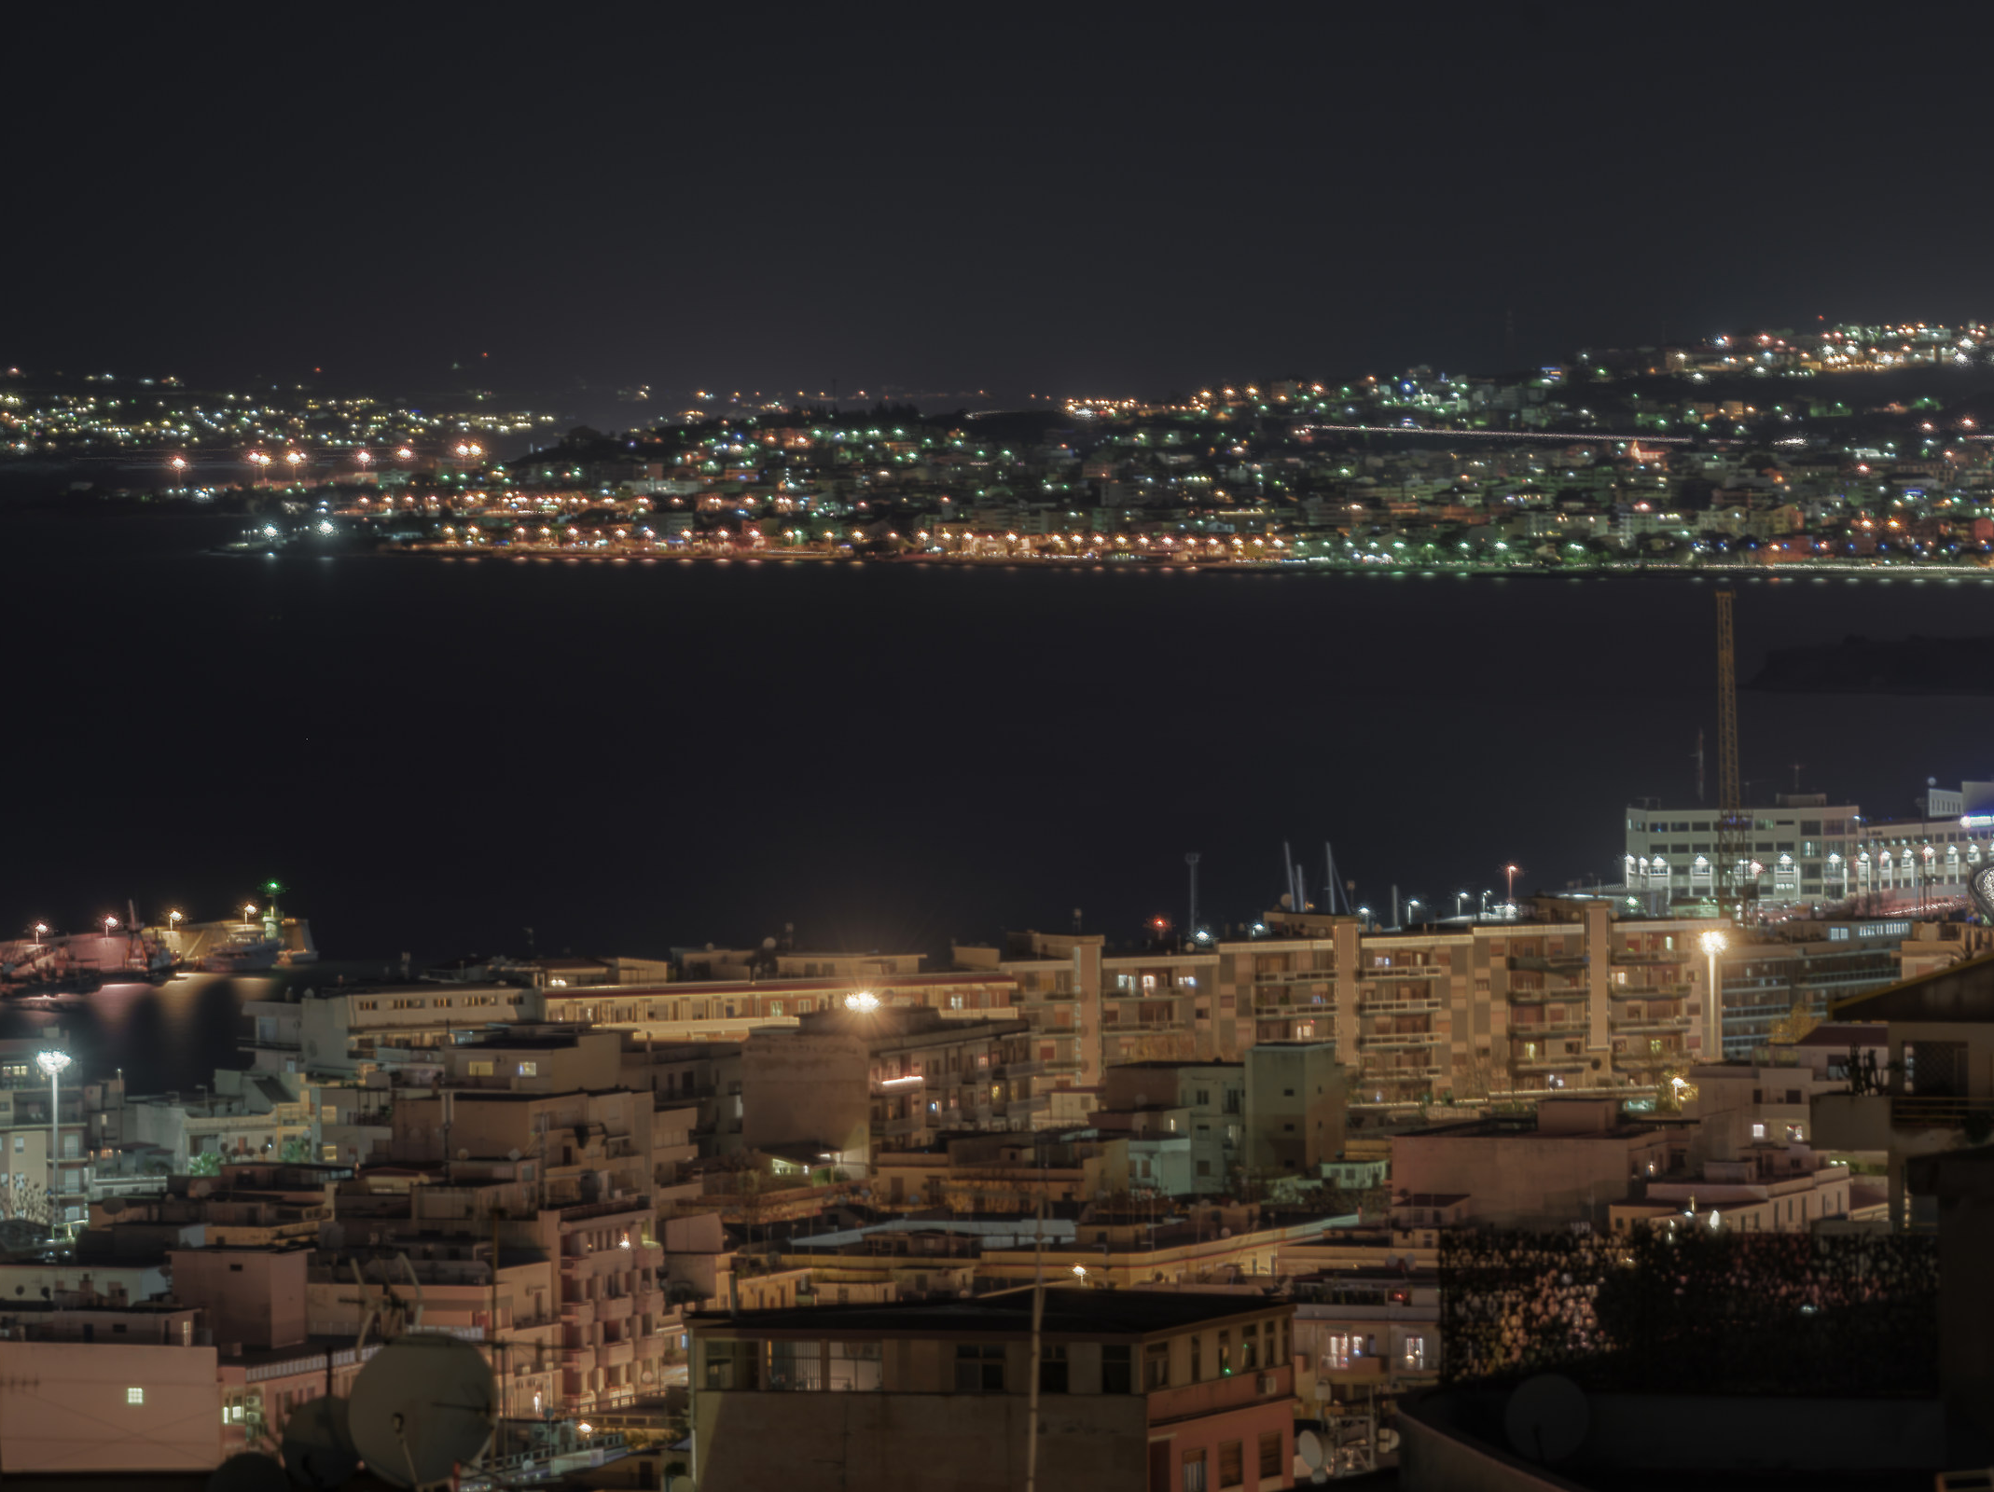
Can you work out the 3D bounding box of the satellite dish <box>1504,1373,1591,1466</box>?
[{"bbox_3d":[5.227,6.392,118.000,0.820,0.890,0.500,0,-5,16],"label":"satellite dish"}]

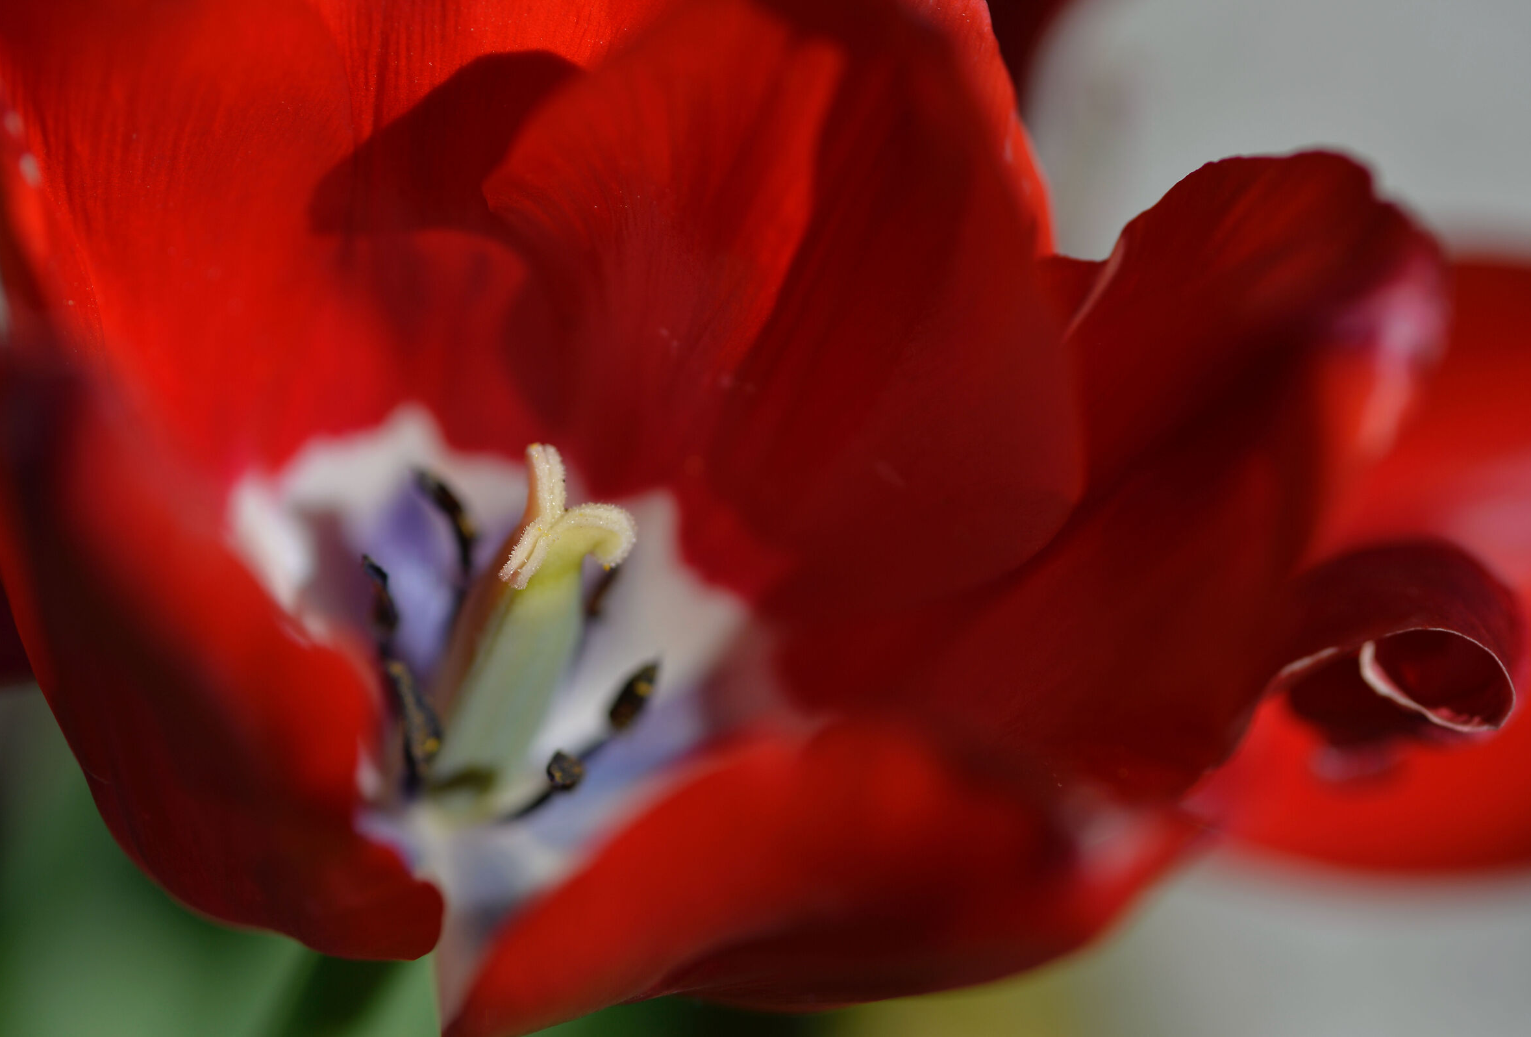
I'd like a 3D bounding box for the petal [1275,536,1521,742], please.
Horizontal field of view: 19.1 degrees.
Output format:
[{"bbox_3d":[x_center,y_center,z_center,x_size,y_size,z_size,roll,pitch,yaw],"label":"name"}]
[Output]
[{"bbox_3d":[0.045,0.009,0.322,0.018,0.011,0.012,-2,42,-5],"label":"petal"}]

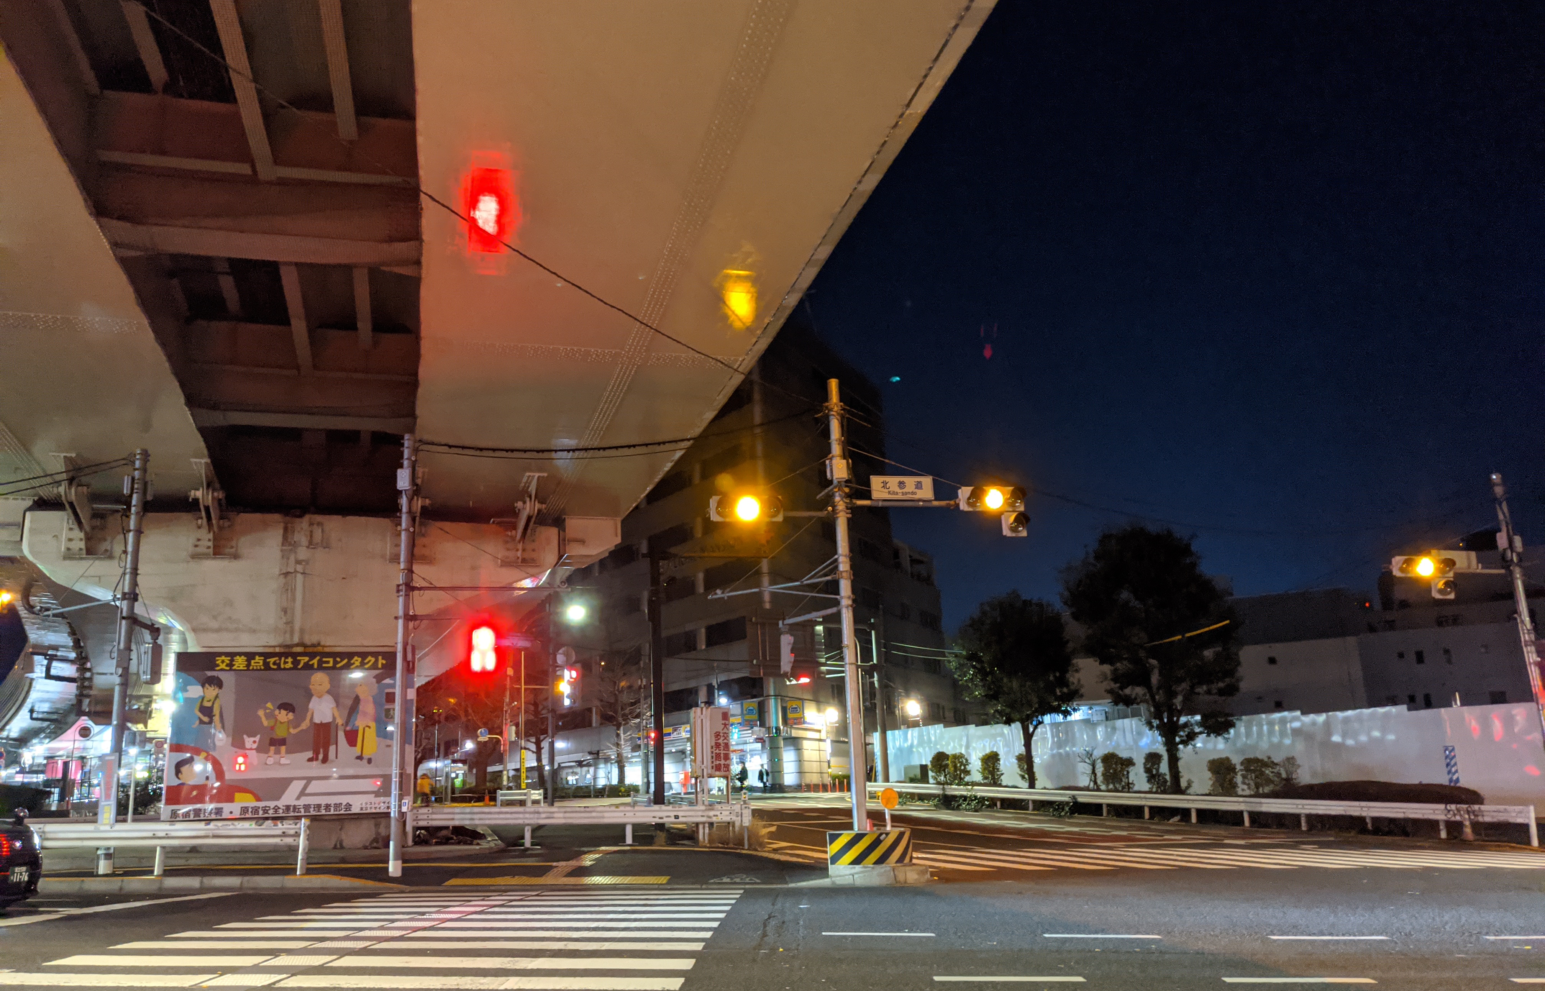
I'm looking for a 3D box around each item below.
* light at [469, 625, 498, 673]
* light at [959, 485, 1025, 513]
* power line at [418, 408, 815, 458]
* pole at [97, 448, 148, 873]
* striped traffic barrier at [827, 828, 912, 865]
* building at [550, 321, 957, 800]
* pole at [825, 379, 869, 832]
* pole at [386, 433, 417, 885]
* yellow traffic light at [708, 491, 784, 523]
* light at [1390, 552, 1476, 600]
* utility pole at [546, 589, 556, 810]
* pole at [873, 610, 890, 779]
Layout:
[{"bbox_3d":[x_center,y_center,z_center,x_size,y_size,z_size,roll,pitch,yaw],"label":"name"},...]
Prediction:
[{"bbox_3d":[-4.563,2.410,19.023,0.420,0.740,0.300,-3,-14,0],"label":"light"},{"bbox_3d":[3.783,0.062,20.639,1.180,0.430,0.360,0,-14,-12],"label":"light"},{"bbox_3d":[-2.521,-1.085,20.089,6.684,0.678,0.120,-1,-14,-5],"label":"power line"},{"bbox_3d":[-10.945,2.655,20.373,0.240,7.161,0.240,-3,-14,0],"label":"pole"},{"bbox_3d":[1.491,5.457,18.724,1.270,0.560,0.600,-2,-14,-3],"label":"striped traffic barrier"},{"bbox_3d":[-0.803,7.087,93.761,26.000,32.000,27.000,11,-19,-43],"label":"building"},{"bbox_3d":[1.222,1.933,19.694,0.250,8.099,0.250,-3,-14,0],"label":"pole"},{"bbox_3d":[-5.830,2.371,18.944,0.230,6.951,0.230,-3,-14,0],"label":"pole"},{"bbox_3d":[-0.439,0.190,19.934,1.200,0.430,0.360,0,-14,-12],"label":"yellow traffic light"},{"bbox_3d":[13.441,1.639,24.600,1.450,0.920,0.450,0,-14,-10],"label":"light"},{"bbox_3d":[-7.817,7.236,42.588,0.250,7.510,0.250,-3,-14,0],"label":"utility pole"},{"bbox_3d":[4.608,8.431,49.365,0.330,7.766,0.330,-3,-14,0],"label":"pole"}]

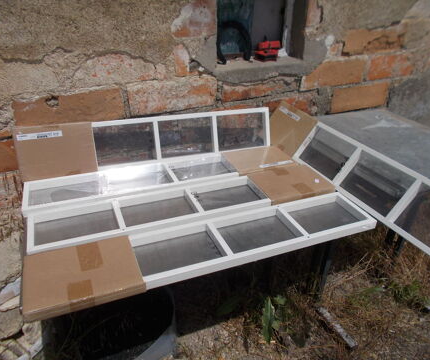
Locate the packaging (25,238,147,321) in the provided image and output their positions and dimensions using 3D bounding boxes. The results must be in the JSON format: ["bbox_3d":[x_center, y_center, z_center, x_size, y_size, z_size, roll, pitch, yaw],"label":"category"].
[{"bbox_3d":[-0.336,0.243,0.928,0.274,0.029,0.197,-10,31,-20],"label":"packaging"}]

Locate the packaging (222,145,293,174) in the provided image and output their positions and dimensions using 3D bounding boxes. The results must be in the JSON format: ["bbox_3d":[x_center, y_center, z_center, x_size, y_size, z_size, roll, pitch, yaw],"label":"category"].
[{"bbox_3d":[0.179,-0.081,1.532,0.269,0.029,0.193,-10,31,-21],"label":"packaging"}]

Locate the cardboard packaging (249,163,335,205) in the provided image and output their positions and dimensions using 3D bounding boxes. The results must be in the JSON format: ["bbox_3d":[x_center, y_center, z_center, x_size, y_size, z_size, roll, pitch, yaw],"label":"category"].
[{"bbox_3d":[0.279,0.016,1.351,0.273,0.029,0.193,-10,31,-21],"label":"cardboard packaging"}]

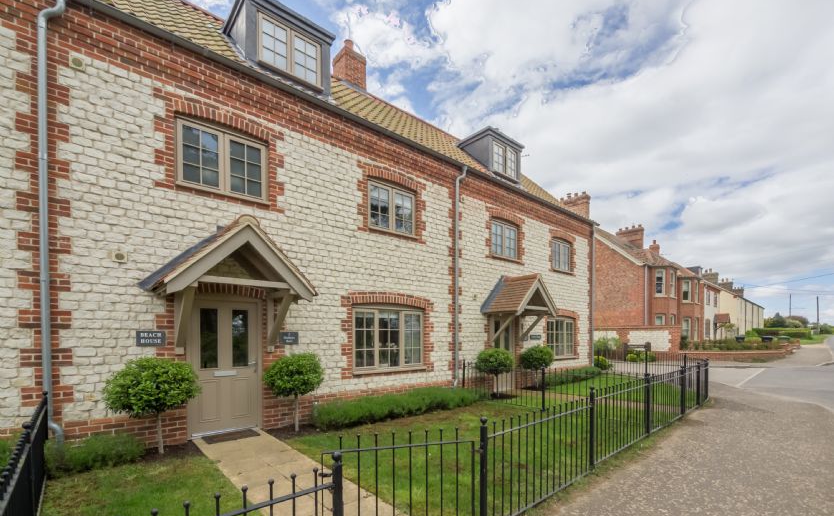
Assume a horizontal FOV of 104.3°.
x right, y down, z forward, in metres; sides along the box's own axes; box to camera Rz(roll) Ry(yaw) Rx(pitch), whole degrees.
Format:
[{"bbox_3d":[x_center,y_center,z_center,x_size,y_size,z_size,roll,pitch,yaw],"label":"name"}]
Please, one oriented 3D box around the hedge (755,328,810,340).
[{"bbox_3d":[56.181,11.791,49.985,2.000,1.800,6.000,5,-8,-37],"label":"hedge"}]

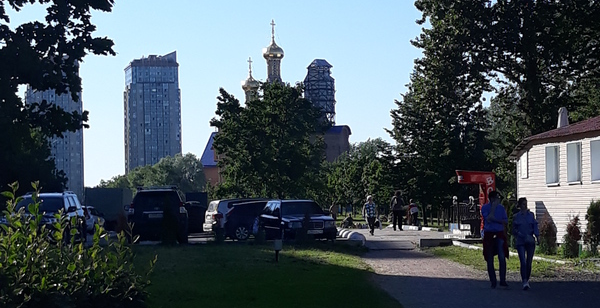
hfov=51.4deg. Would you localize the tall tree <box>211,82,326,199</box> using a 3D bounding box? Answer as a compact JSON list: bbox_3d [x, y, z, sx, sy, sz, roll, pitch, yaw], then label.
[{"bbox_3d":[-1.900,0.050,36.500,6.900,8.600,6.600,-1,-4,0],"label":"tall tree"}]

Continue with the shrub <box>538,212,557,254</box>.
[{"bbox_3d":[6.703,2.159,16.900,0.460,1.110,0.460,-3,-5,22],"label":"shrub"}]

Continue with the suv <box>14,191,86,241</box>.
[{"bbox_3d":[-8.750,2.260,21.500,1.820,1.800,4.600,-1,-4,-7],"label":"suv"}]

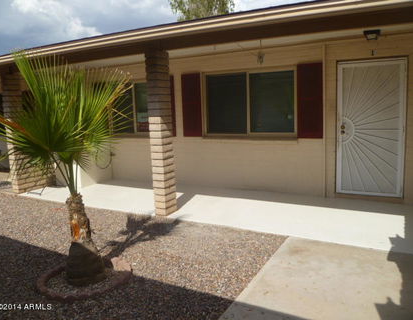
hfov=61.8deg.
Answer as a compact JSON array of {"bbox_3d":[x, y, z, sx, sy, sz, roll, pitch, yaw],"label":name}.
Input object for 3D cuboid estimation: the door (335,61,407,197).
[{"bbox_3d":[2.465,-0.467,5.230,0.935,2.050,0.060,3,10,29],"label":"door"}]

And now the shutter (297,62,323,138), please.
[{"bbox_3d":[1.662,-0.948,5.579,0.398,1.194,0.050,3,10,29],"label":"shutter"}]

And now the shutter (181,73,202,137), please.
[{"bbox_3d":[-0.299,-1.054,6.662,0.413,1.194,0.050,3,10,29],"label":"shutter"}]

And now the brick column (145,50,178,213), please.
[{"bbox_3d":[-0.644,-0.366,5.037,0.204,2.348,0.298,3,10,29],"label":"brick column"}]

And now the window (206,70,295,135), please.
[{"bbox_3d":[0.710,-1.007,6.121,1.761,1.164,0.100,3,10,29],"label":"window"}]

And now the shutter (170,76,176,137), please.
[{"bbox_3d":[-0.819,-1.076,6.951,0.398,1.194,0.050,3,10,29],"label":"shutter"}]

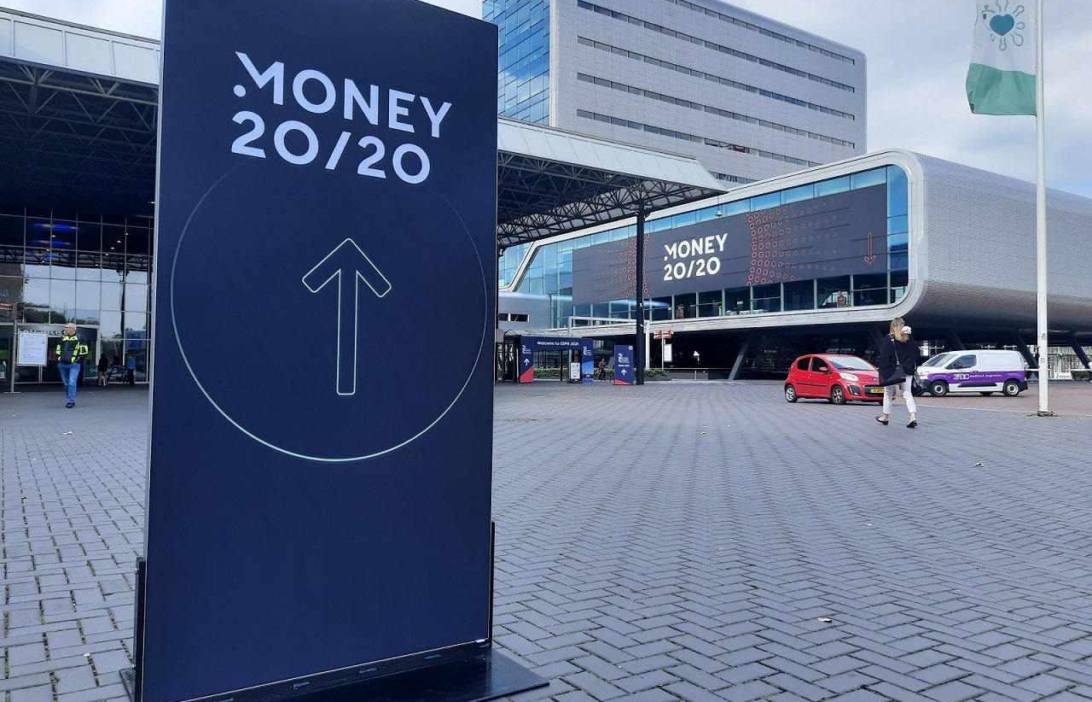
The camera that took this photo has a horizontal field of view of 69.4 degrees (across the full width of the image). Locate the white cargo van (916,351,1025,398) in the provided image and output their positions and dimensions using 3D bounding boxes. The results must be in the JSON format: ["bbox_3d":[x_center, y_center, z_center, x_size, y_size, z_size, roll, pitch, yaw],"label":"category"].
[{"bbox_3d":[16.330,0.865,31.000,4.420,1.830,1.880,0,-1,-1],"label":"white cargo van"}]

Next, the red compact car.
[{"bbox_3d":[8.800,0.836,23.550,1.650,1.470,3.440,1,-1,-17],"label":"red compact car"}]

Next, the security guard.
[{"bbox_3d":[-10.220,0.309,17.000,0.640,1.800,0.450,1,-1,-10],"label":"security guard"}]

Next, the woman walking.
[{"bbox_3d":[5.660,0.342,12.650,0.560,1.740,0.600,1,-1,-16],"label":"woman walking"}]

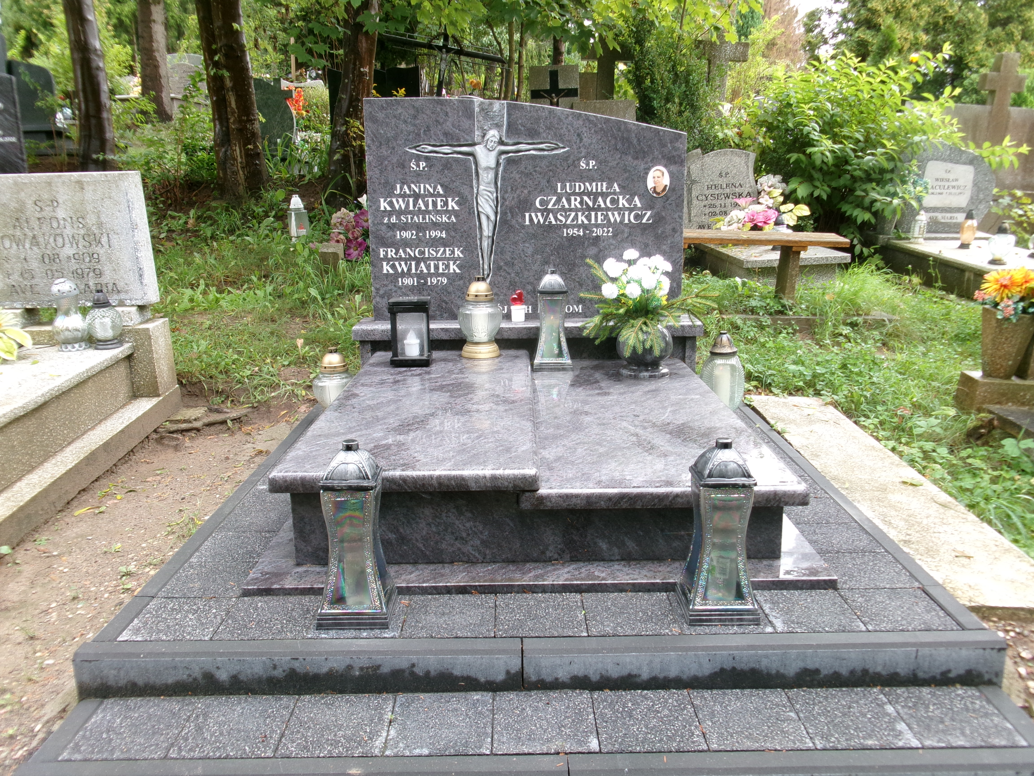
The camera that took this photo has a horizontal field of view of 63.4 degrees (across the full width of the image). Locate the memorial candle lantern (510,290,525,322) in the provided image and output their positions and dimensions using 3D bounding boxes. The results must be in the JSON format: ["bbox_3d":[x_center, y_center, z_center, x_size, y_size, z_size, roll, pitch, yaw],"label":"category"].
[{"bbox_3d":[0.004,-0.354,3.597,0.064,0.132,0.064,-1,13,0],"label":"memorial candle lantern"}]

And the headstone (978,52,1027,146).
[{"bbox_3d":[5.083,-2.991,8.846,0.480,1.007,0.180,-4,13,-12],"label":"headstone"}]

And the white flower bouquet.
[{"bbox_3d":[0.513,-0.332,3.238,0.510,0.395,0.400,-1,13,0],"label":"white flower bouquet"}]

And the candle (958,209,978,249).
[{"bbox_3d":[3.128,-1.101,5.800,0.115,0.264,0.115,-1,12,0],"label":"candle"}]

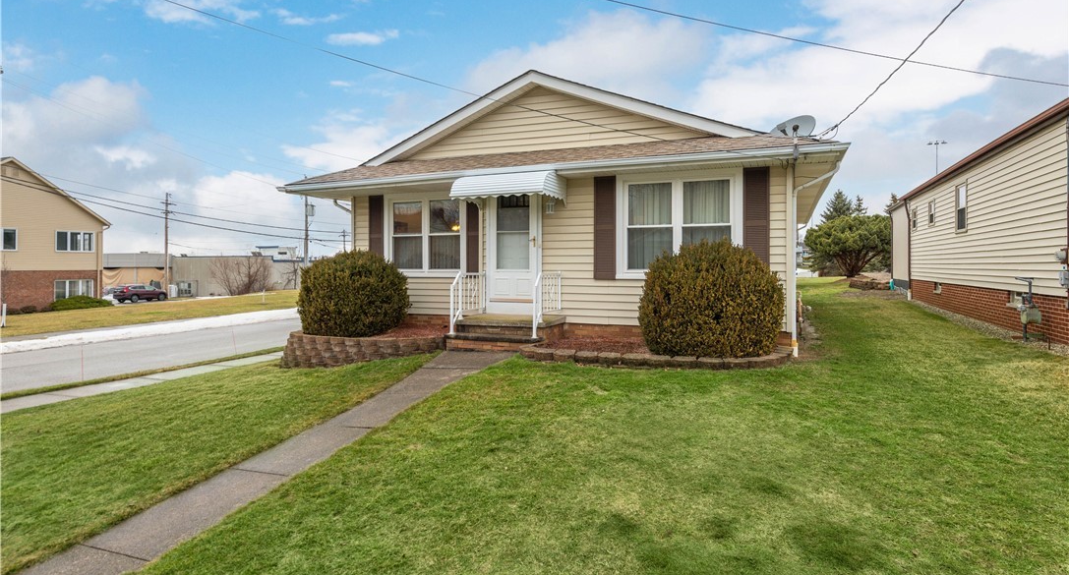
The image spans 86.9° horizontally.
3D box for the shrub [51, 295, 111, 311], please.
[{"bbox_3d":[-28.149,1.020,35.000,1.900,0.900,3.000,1,3,24],"label":"shrub"}]

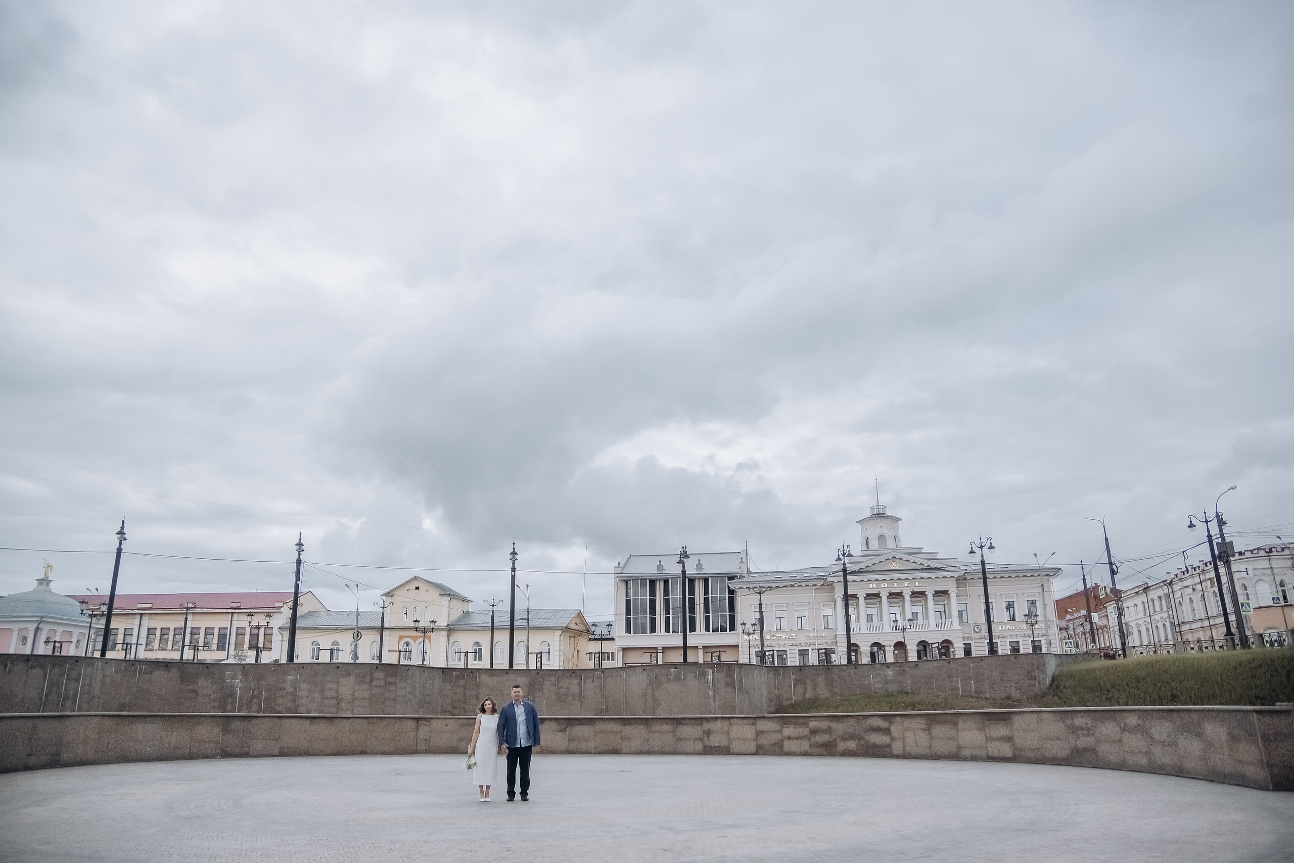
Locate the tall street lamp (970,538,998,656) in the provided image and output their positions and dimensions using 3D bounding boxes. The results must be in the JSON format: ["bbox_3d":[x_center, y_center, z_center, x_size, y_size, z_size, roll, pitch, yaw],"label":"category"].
[{"bbox_3d":[22.460,11.326,56.954,0.550,9.000,2.000,6,-18,-19],"label":"tall street lamp"}]

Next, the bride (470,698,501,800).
[{"bbox_3d":[-2.688,5.256,14.292,0.500,1.640,0.320,2,-18,-10],"label":"bride"}]

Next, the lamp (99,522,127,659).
[{"bbox_3d":[-29.729,9.230,47.954,0.550,9.000,2.000,8,-19,-26],"label":"lamp"}]

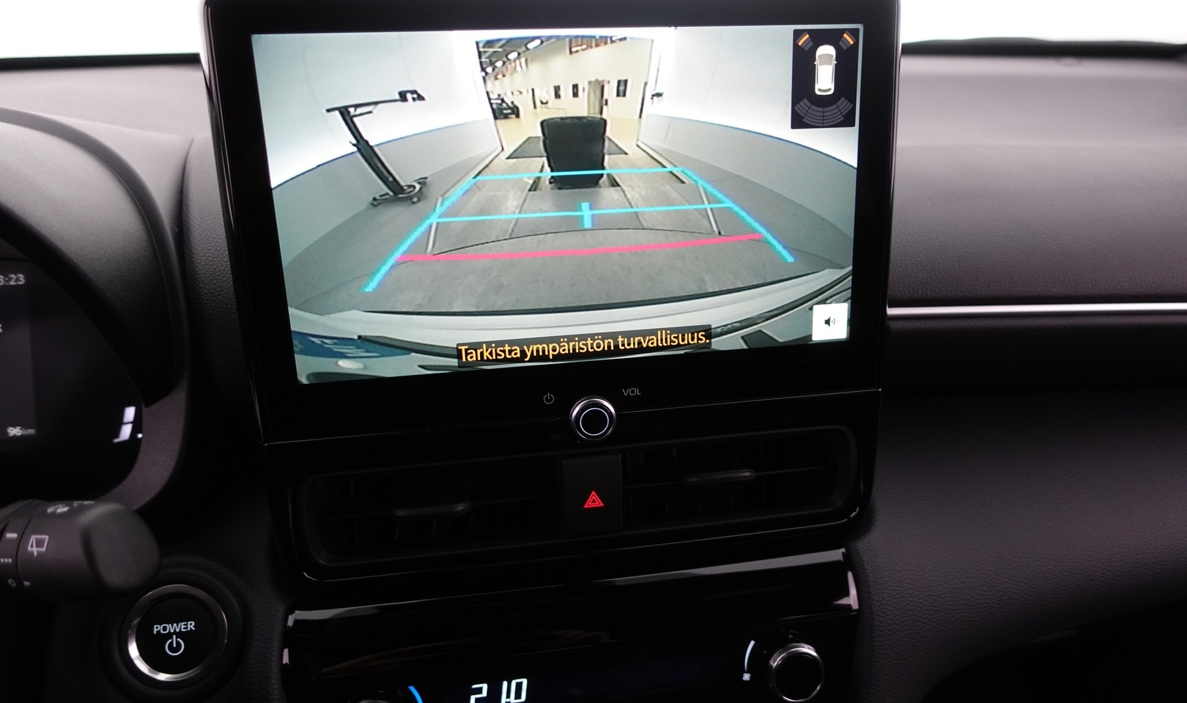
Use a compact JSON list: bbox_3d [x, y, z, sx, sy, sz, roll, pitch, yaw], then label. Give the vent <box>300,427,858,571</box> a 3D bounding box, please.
[{"bbox_3d":[-0.002,0.059,0.358,0.247,0.046,0.028,-4,15,-8],"label":"vent"}]

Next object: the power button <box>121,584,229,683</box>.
[{"bbox_3d":[-0.174,0.118,0.330,0.042,0.042,0.012,-4,-5,-8],"label":"power button"}]

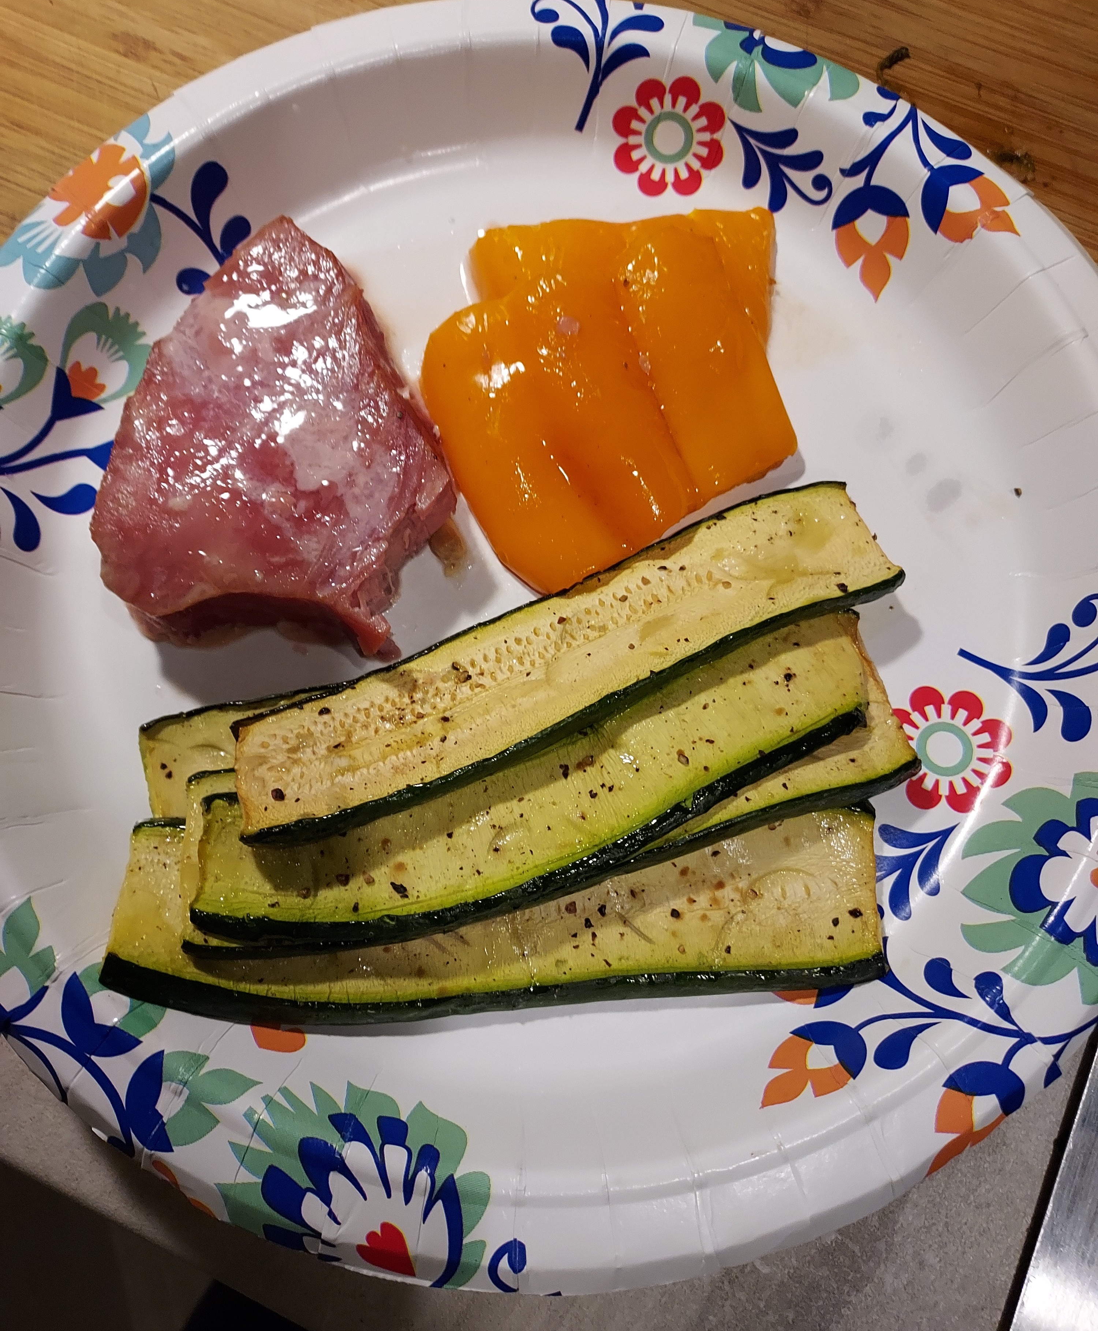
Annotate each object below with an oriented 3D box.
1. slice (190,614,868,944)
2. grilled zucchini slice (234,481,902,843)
[{"bbox_3d":[-0.001,0.024,0.188,0.132,0.013,0.034,-16,77,-5],"label":"slice"},{"bbox_3d":[0.003,-0.001,0.190,0.129,0.013,0.031,-22,78,-6],"label":"grilled zucchini slice"}]

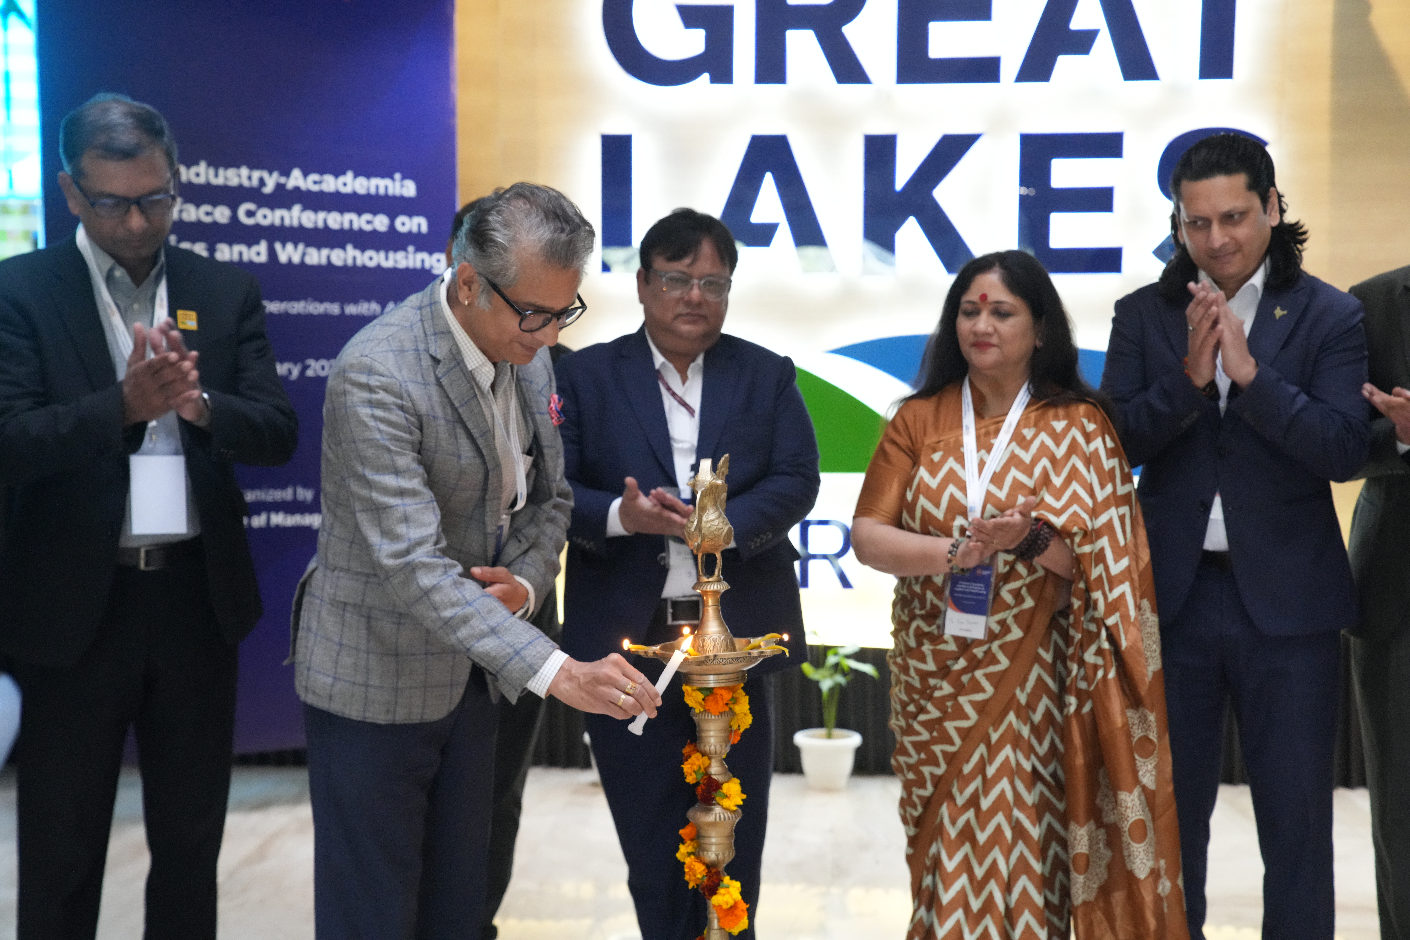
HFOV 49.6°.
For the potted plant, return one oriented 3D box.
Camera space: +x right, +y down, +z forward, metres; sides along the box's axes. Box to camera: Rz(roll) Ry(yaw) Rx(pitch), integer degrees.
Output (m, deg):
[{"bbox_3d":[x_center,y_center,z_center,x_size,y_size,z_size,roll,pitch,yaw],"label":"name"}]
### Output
[{"bbox_3d":[0.407,0.764,4.780,0.260,0.444,0.250,0,5,0],"label":"potted plant"}]

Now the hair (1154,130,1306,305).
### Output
[{"bbox_3d":[0.888,-0.428,2.580,0.230,0.275,0.230,3,11,30],"label":"hair"}]

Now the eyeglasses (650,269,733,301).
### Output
[{"bbox_3d":[-0.029,-0.356,2.881,0.137,0.046,0.138,3,14,-14],"label":"eyeglasses"}]

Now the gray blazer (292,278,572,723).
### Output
[{"bbox_3d":[-0.405,0.049,2.280,0.420,0.670,0.470,13,12,36],"label":"gray blazer"}]

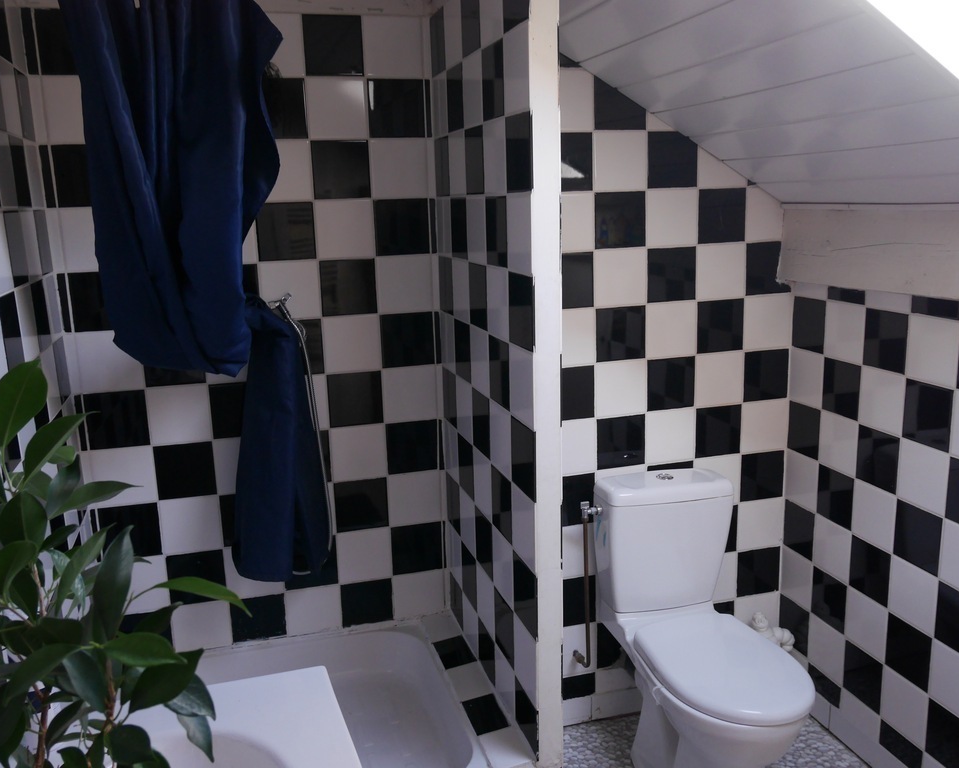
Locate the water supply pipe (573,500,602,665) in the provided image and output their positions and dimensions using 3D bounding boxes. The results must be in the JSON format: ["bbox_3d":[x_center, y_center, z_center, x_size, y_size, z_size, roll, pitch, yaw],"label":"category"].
[{"bbox_3d":[0.300,0.548,2.462,0.065,0.486,0.097,-5,12,-15],"label":"water supply pipe"}]

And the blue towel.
[{"bbox_3d":[-0.531,0.151,2.293,0.255,0.742,0.134,-5,12,-14],"label":"blue towel"}]

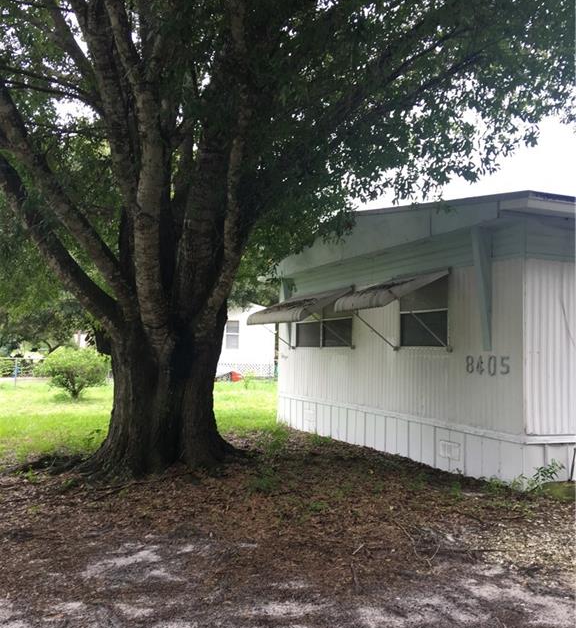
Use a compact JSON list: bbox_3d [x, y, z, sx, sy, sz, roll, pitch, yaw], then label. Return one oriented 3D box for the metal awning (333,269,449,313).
[{"bbox_3d":[1.302,-0.288,8.204,0.920,0.500,1.260,2,-3,-22],"label":"metal awning"}]

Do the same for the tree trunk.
[{"bbox_3d":[-1.570,0.910,7.800,1.750,1.880,1.600,1,-3,0],"label":"tree trunk"}]

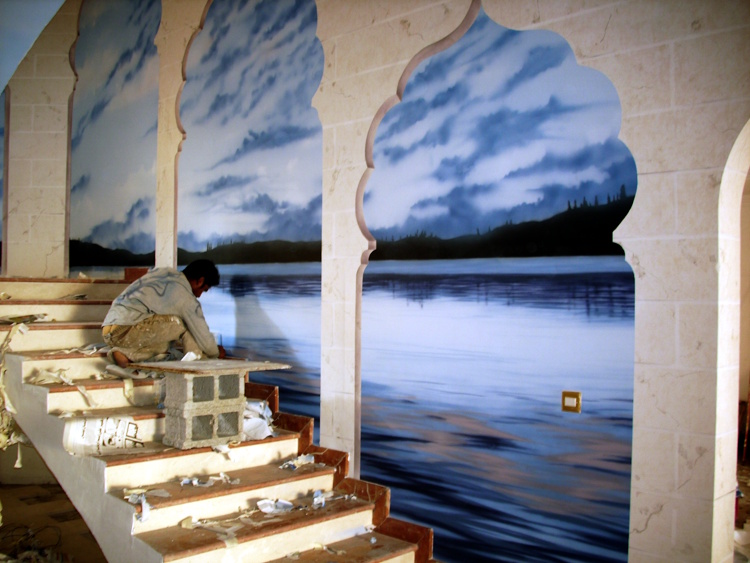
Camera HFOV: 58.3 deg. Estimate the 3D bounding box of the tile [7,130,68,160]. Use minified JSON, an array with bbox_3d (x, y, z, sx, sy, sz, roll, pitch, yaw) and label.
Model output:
[{"bbox_3d":[-3.020,-1.214,6.041,0.521,0.248,0.022,0,0,-2],"label":"tile"}]

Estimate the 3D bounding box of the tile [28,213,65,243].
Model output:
[{"bbox_3d":[-2.700,-0.442,5.552,0.299,0.230,0.020,0,-2,0],"label":"tile"}]

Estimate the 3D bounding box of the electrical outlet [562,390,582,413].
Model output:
[{"bbox_3d":[0.826,0.508,2.825,0.085,0.086,0.012,0,0,37],"label":"electrical outlet"}]

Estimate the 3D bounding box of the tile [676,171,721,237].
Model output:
[{"bbox_3d":[1.123,-0.268,2.332,0.140,0.229,0.020,-2,-3,40],"label":"tile"}]

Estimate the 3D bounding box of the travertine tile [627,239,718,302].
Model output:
[{"bbox_3d":[1.157,-0.044,2.622,0.337,0.250,0.022,0,0,38],"label":"travertine tile"}]

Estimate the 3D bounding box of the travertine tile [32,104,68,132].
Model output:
[{"bbox_3d":[-2.690,-1.352,5.585,0.295,0.226,0.020,0,-2,0],"label":"travertine tile"}]

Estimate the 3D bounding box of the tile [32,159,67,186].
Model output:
[{"bbox_3d":[-2.921,-0.972,6.044,0.305,0.247,0.022,0,0,-2],"label":"tile"}]

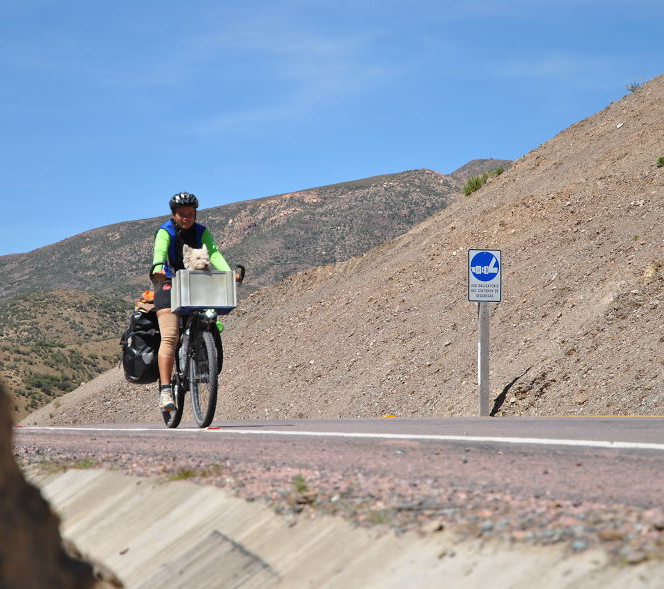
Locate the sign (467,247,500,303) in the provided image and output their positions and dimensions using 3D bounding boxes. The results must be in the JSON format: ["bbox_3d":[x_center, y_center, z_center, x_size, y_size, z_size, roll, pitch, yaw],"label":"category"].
[{"bbox_3d":[2.607,-0.317,42.500,0.600,0.900,0.040,1,-3,-15],"label":"sign"}]

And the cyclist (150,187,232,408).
[{"bbox_3d":[-0.989,0.046,17.700,0.580,1.560,0.870,1,-3,-15],"label":"cyclist"}]

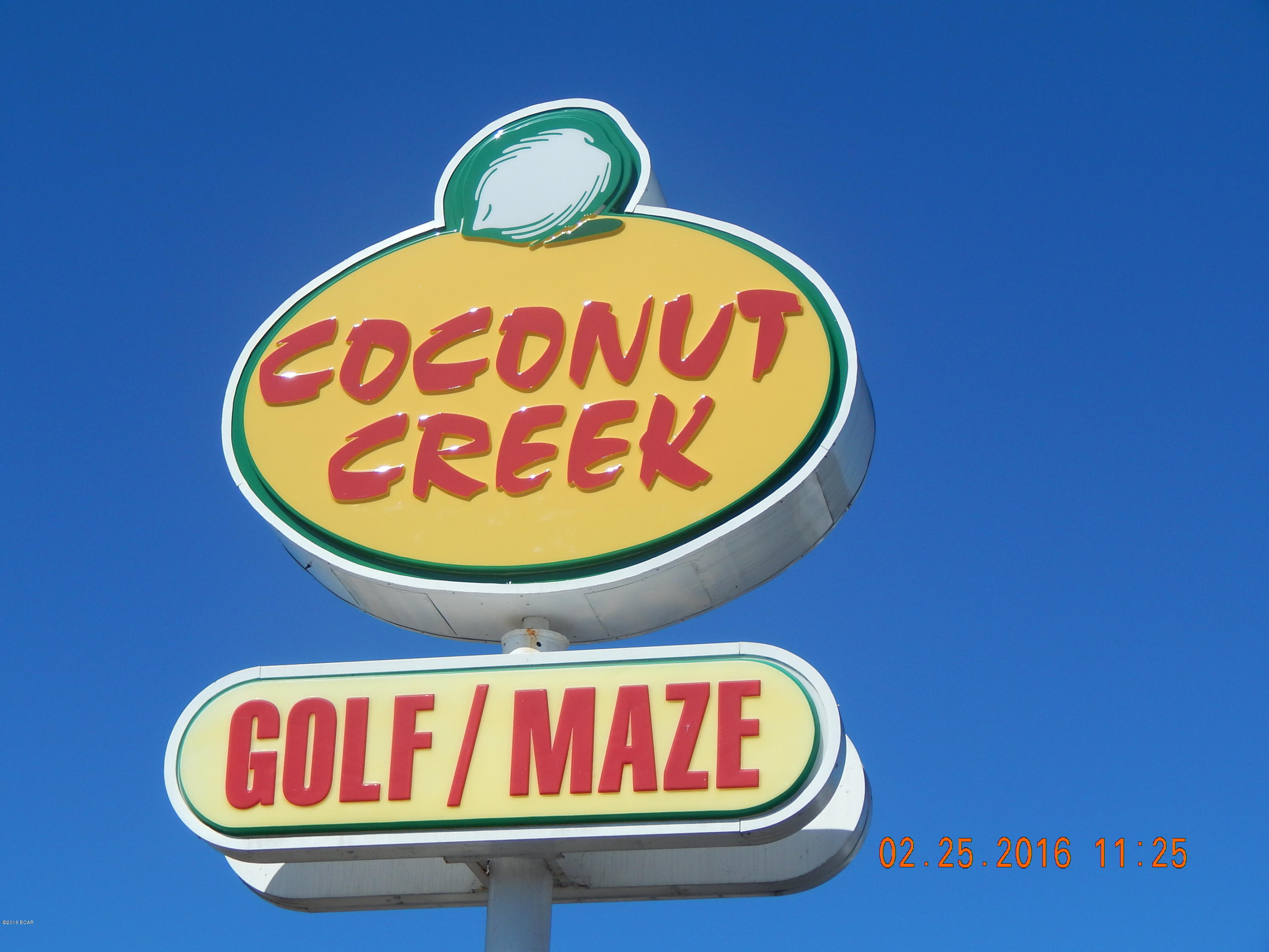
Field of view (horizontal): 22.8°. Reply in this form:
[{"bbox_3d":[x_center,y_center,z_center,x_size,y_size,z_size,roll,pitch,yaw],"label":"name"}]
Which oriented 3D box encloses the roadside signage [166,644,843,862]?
[{"bbox_3d":[-0.562,1.164,13.190,2.900,0.822,0.194,-4,-25,12],"label":"roadside signage"}]

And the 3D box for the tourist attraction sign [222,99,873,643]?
[{"bbox_3d":[-0.379,-0.490,14.309,2.891,2.463,0.587,-4,-25,12],"label":"tourist attraction sign"}]

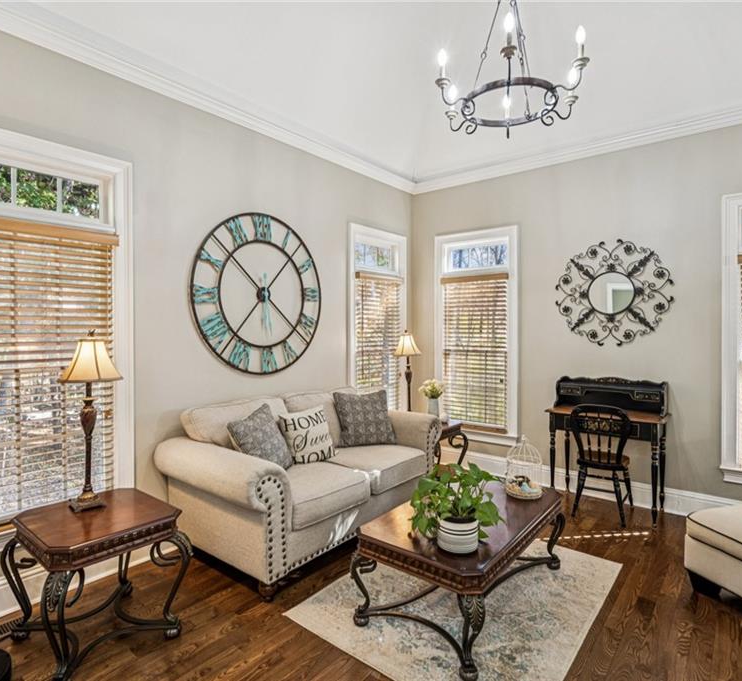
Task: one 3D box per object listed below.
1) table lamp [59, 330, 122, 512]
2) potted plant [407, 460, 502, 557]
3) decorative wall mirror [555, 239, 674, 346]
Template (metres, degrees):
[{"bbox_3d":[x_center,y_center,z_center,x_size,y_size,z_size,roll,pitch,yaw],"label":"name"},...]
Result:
[{"bbox_3d":[-1.386,0.379,2.237,0.252,0.861,0.252,1,1,40],"label":"table lamp"},{"bbox_3d":[0.417,0.756,2.109,0.378,0.371,0.385,1,1,40],"label":"potted plant"},{"bbox_3d":[1.981,-0.391,3.757,0.889,0.882,0.042,1,1,40],"label":"decorative wall mirror"}]

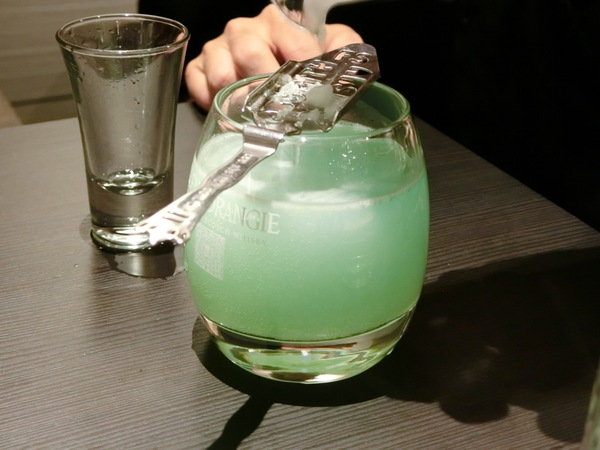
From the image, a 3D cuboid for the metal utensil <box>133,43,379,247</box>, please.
[{"bbox_3d":[-0.006,-0.034,0.333,0.034,0.014,0.154,12,32,20],"label":"metal utensil"}]

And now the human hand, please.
[{"bbox_3d":[-0.018,-0.109,0.625,0.100,0.070,0.090,6,27,10],"label":"human hand"}]

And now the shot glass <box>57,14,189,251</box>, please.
[{"bbox_3d":[-0.073,-0.038,0.448,0.055,0.092,0.055,1,26,-1],"label":"shot glass"}]

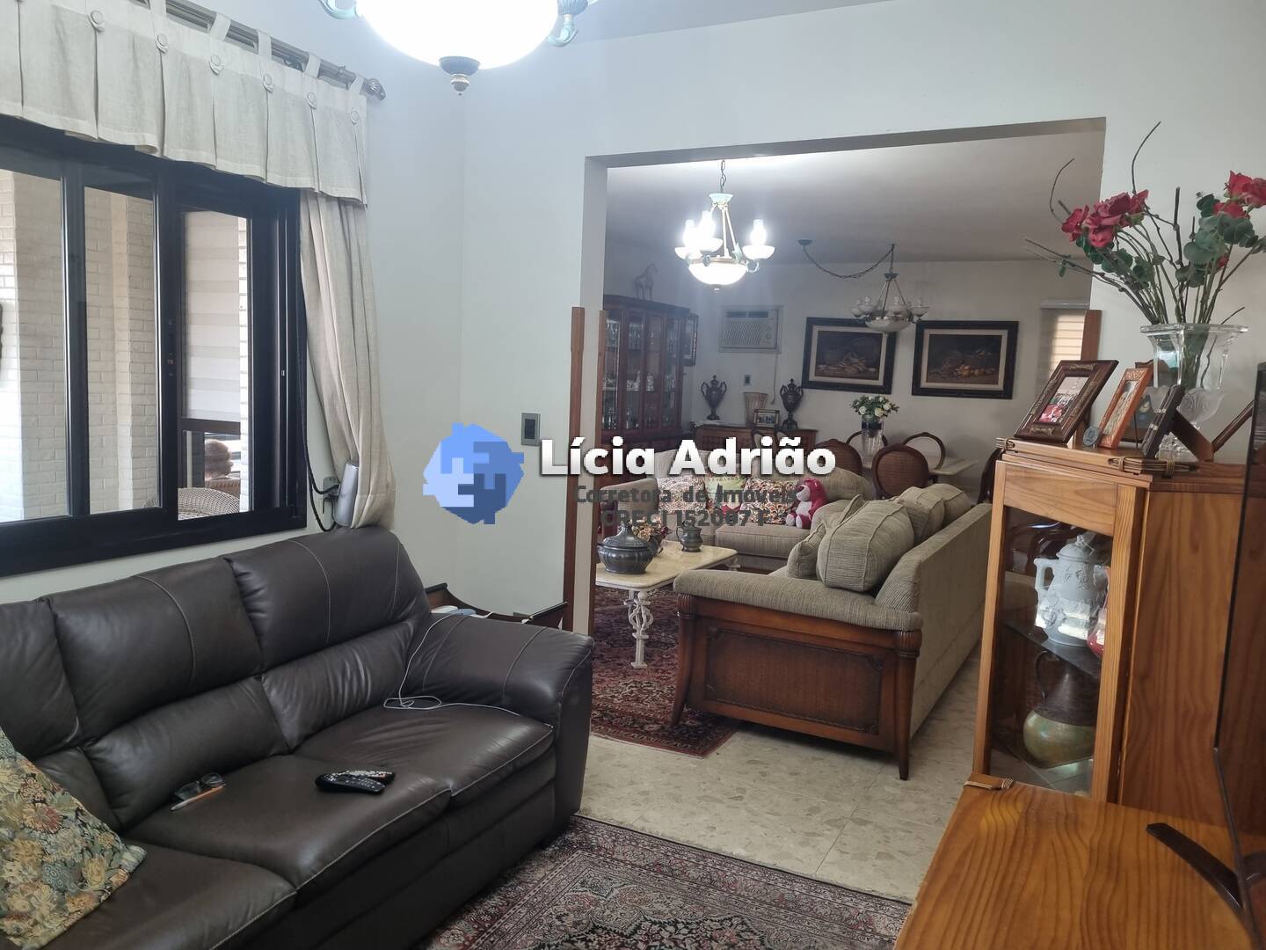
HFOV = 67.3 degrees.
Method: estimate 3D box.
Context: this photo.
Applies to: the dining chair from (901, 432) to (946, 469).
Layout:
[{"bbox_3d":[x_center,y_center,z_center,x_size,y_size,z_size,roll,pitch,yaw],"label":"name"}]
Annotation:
[{"bbox_3d":[2.671,0.096,8.945,0.490,0.975,0.560,5,7,27],"label":"dining chair"}]

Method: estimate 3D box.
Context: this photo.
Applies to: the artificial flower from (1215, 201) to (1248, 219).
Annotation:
[{"bbox_3d":[1.353,-0.596,2.150,0.078,0.055,0.078,5,7,27],"label":"artificial flower"}]

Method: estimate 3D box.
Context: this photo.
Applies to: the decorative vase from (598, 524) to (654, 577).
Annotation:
[{"bbox_3d":[-0.038,0.380,5.041,0.289,0.254,0.289,2,6,0],"label":"decorative vase"}]

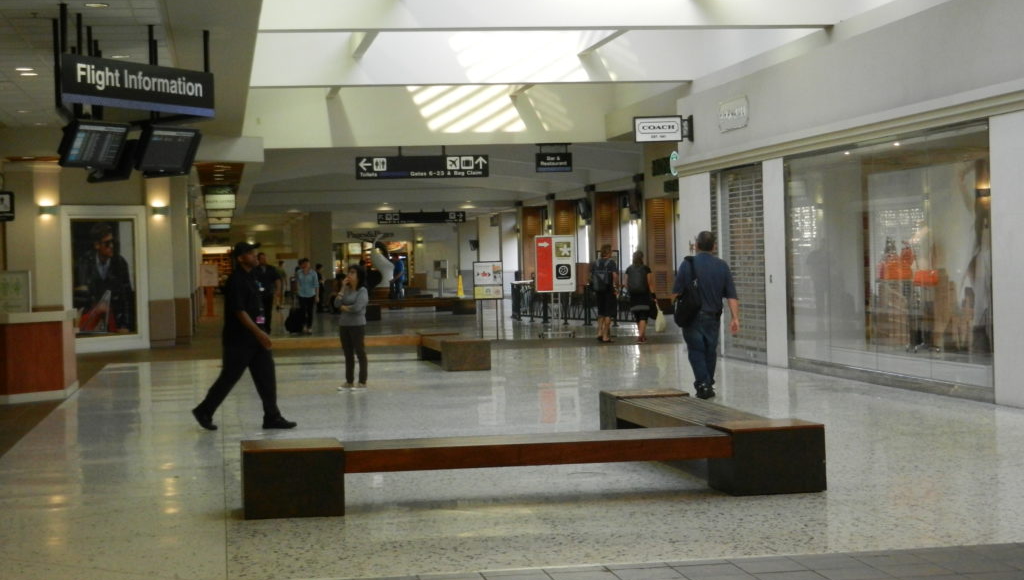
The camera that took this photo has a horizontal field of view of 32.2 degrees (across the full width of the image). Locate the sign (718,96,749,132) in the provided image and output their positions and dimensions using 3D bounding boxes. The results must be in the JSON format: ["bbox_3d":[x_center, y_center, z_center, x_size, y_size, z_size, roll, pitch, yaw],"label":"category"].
[{"bbox_3d":[3.099,-2.472,25.024,0.060,0.400,1.340,-2,1,-9],"label":"sign"}]

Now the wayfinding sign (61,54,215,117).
[{"bbox_3d":[-3.731,-2.030,17.826,0.090,0.465,2.422,-1,1,26],"label":"wayfinding sign"}]

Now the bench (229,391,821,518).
[{"bbox_3d":[-0.126,1.107,12.731,3.650,0.415,3.610,-2,1,-10],"label":"bench"}]

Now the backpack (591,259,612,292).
[{"bbox_3d":[1.652,-0.258,32.650,0.360,0.560,0.220,-1,1,12],"label":"backpack"}]

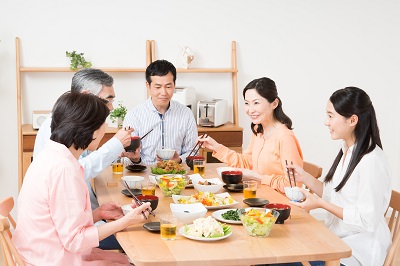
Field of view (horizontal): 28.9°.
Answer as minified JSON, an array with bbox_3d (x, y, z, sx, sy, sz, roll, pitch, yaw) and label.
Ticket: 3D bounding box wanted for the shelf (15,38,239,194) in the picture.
[{"bbox_3d":[-0.517,0.005,5.814,1.671,1.385,0.370,-1,10,-16],"label":"shelf"}]

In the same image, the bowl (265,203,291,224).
[{"bbox_3d":[0.338,0.356,3.370,0.112,0.068,0.112,0,10,0],"label":"bowl"}]

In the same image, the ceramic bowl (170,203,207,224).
[{"bbox_3d":[-0.052,0.361,3.434,0.150,0.070,0.145,0,9,-14],"label":"ceramic bowl"}]

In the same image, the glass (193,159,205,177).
[{"bbox_3d":[-0.003,0.199,4.397,0.069,0.087,0.069,2,9,0],"label":"glass"}]

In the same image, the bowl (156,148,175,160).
[{"bbox_3d":[-0.210,0.136,4.790,0.117,0.057,0.117,2,9,0],"label":"bowl"}]

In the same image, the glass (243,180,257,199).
[{"bbox_3d":[0.255,0.285,3.913,0.069,0.087,0.069,2,9,0],"label":"glass"}]

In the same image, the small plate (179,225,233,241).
[{"bbox_3d":[0.024,0.415,3.169,0.217,0.024,0.217,0,10,0],"label":"small plate"}]

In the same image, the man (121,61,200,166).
[{"bbox_3d":[-0.225,0.245,4.511,0.490,1.290,0.700,-1,10,-7],"label":"man"}]

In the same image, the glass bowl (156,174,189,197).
[{"bbox_3d":[-0.140,0.270,3.925,0.170,0.088,0.170,2,9,0],"label":"glass bowl"}]

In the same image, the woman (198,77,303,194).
[{"bbox_3d":[0.325,0.337,4.152,0.700,1.235,0.540,-6,11,-29],"label":"woman"}]

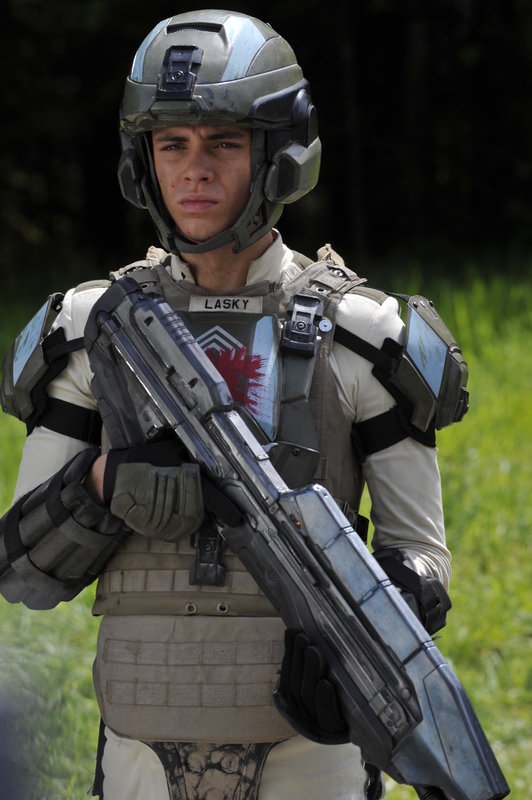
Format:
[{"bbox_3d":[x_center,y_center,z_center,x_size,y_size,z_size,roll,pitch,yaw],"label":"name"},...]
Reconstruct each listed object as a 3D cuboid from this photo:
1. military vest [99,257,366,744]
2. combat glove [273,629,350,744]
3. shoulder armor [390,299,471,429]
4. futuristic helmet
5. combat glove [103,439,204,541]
[{"bbox_3d":[-0.041,0.115,5.010,0.335,0.580,0.290,0,2,12],"label":"military vest"},{"bbox_3d":[0.055,0.327,4.800,0.100,0.140,0.100,-22,-5,31],"label":"combat glove"},{"bbox_3d":[0.191,-0.044,4.970,0.080,0.165,0.140,-18,3,25],"label":"shoulder armor"},{"bbox_3d":[-0.054,-0.318,5.000,0.245,0.280,0.275,0,7,19],"label":"futuristic helmet"},{"bbox_3d":[-0.126,0.102,4.800,0.125,0.115,0.110,1,2,21],"label":"combat glove"}]

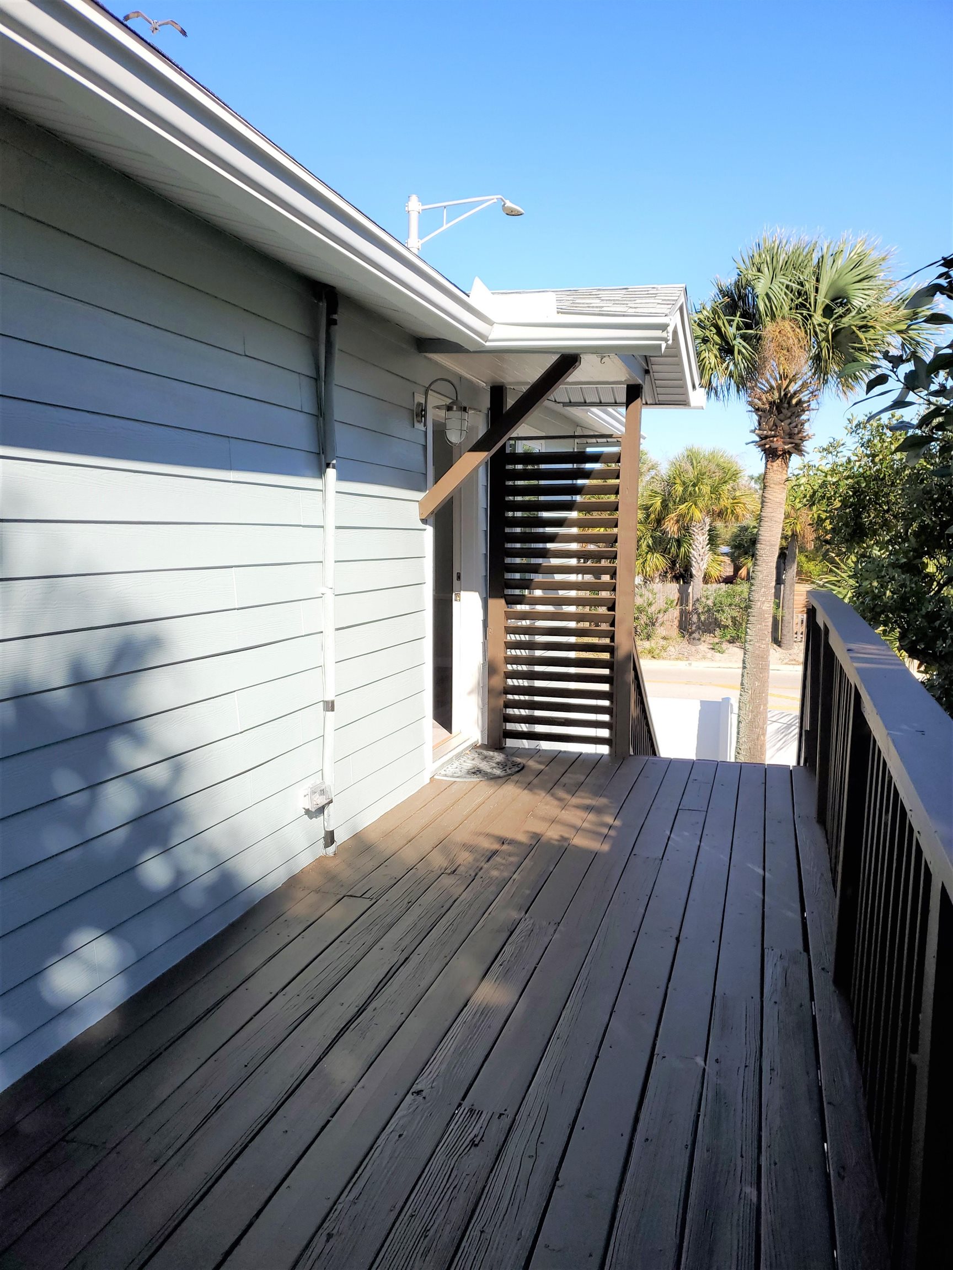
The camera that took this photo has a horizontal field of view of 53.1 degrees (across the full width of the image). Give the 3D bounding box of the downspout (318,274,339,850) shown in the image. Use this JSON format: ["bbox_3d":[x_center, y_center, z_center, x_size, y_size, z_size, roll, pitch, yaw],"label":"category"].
[{"bbox_3d":[-0.640,-0.248,4.134,0.065,2.490,0.065,2,6,17],"label":"downspout"}]

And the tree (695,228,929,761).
[{"bbox_3d":[3.799,-0.833,11.151,2.900,7.400,2.900,2,6,17],"label":"tree"}]

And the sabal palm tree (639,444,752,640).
[{"bbox_3d":[7.168,-2.897,31.140,3.600,6.382,3.600,2,6,17],"label":"sabal palm tree"}]

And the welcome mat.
[{"bbox_3d":[0.072,0.813,5.909,0.440,0.013,0.785,2,6,17],"label":"welcome mat"}]

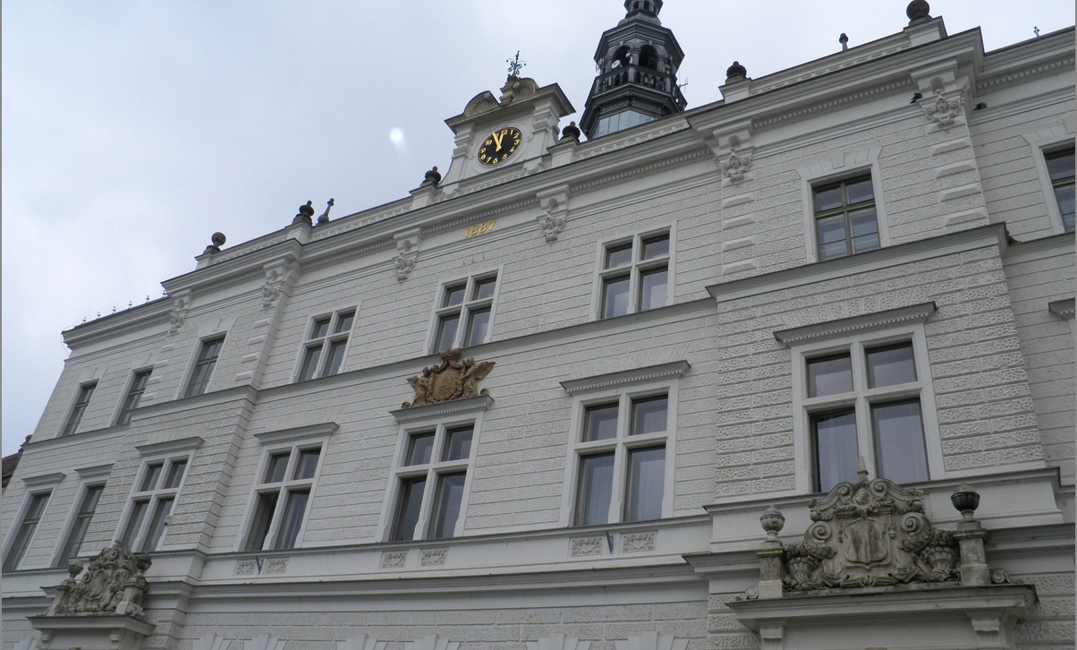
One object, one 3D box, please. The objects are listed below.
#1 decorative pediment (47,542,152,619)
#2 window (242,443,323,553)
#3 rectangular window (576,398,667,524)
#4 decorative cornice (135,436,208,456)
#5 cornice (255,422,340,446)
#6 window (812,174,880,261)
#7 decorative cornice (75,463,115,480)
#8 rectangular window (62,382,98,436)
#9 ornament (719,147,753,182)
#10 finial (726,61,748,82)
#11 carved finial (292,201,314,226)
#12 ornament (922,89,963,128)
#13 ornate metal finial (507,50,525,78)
[{"bbox_3d":[-10.377,6.080,20.959,3.105,1.849,0.405,-12,-38,28],"label":"decorative pediment"},{"bbox_3d":[-6.030,4.104,20.628,1.903,2.619,0.216,-12,-38,28],"label":"window"},{"bbox_3d":[1.553,2.471,16.245,1.875,2.607,0.199,-12,-38,28],"label":"rectangular window"},{"bbox_3d":[-9.525,3.166,22.448,2.460,0.246,0.266,-12,-38,28],"label":"decorative cornice"},{"bbox_3d":[-5.951,2.688,21.339,2.646,0.229,0.250,-12,-38,28],"label":"cornice"},{"bbox_3d":[5.803,-2.004,16.418,1.123,1.998,0.189,-12,-38,28],"label":"window"},{"bbox_3d":[-12.531,4.174,24.758,1.942,0.266,0.239,-12,-38,28],"label":"decorative cornice"},{"bbox_3d":[-14.467,2.692,27.535,1.011,1.995,0.199,-12,-38,28],"label":"rectangular window"},{"bbox_3d":[4.061,-3.287,17.969,0.689,0.985,0.324,-12,-37,29],"label":"ornament"},{"bbox_3d":[4.550,-5.726,19.951,0.499,0.945,0.499,-12,-37,29],"label":"finial"},{"bbox_3d":[-7.177,-3.417,26.631,0.440,0.920,0.440,6,-33,4],"label":"carved finial"},{"bbox_3d":[7.470,-3.977,16.088,0.689,1.067,0.324,-12,-37,29],"label":"ornament"},{"bbox_3d":[-0.631,-7.779,25.931,0.702,1.148,0.607,-12,-37,29],"label":"ornate metal finial"}]

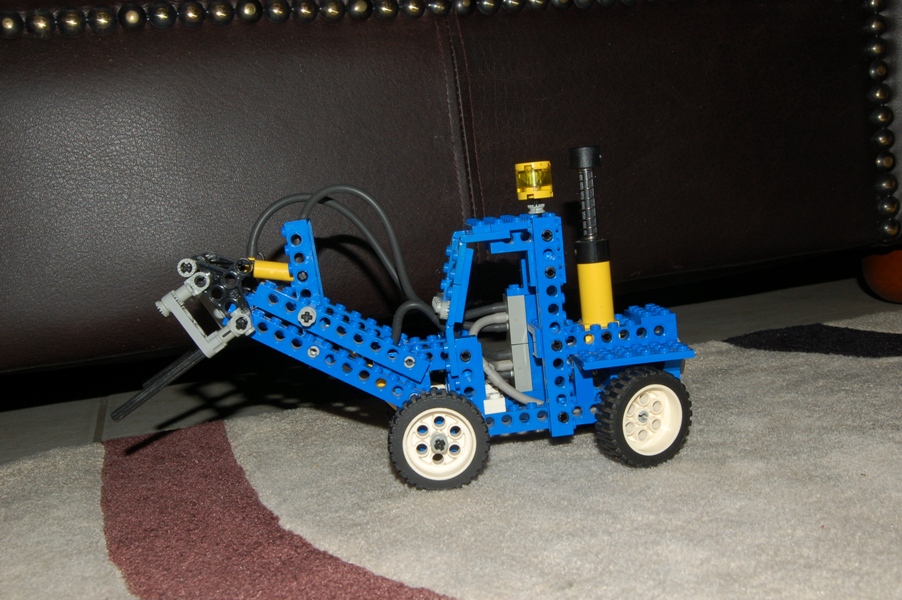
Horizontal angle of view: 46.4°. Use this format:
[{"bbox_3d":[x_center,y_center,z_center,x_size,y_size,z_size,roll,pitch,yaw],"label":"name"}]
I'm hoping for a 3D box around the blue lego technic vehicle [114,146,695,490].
[{"bbox_3d":[-0.022,0.009,0.475,0.251,0.138,0.091,-6,6,-4],"label":"blue lego technic vehicle"}]

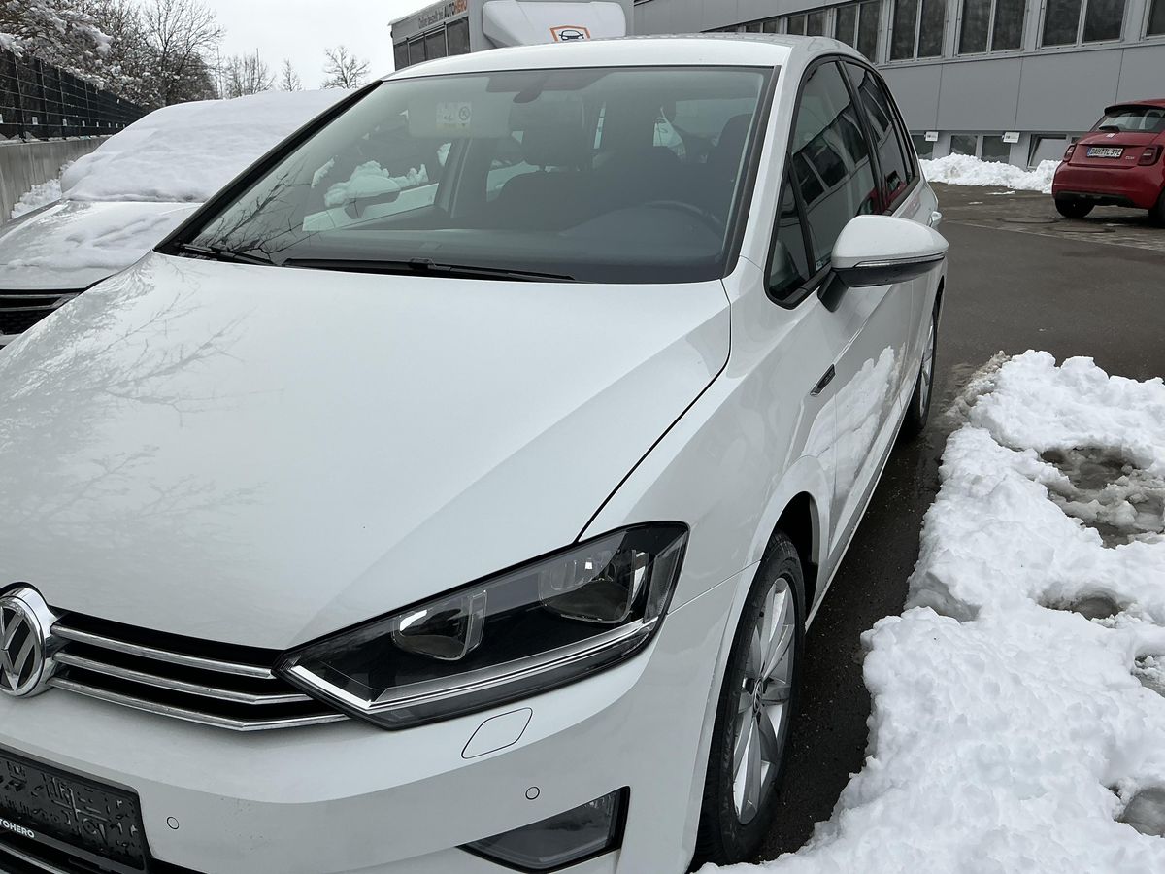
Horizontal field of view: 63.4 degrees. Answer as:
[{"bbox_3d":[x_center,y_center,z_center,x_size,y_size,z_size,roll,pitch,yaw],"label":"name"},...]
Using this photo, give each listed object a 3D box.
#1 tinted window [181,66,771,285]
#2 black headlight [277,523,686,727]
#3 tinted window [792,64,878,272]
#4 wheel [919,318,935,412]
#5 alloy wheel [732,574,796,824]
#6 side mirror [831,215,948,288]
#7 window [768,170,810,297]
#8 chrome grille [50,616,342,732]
[{"bbox_3d":[-0.242,-0.662,2.224,1.380,0.110,0.930,7,47,24],"label":"tinted window"},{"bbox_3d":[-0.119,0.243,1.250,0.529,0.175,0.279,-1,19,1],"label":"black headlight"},{"bbox_3d":[0.594,-0.675,2.236,0.060,0.484,0.848,-14,10,31],"label":"tinted window"},{"bbox_3d":[1.418,-0.319,4.080,0.140,0.455,0.455,7,20,24],"label":"wheel"},{"bbox_3d":[0.282,0.476,1.780,0.140,0.455,0.455,7,20,24],"label":"alloy wheel"},{"bbox_3d":[0.619,-0.367,1.906,0.225,0.145,0.150,7,20,24],"label":"side mirror"},{"bbox_3d":[0.398,-0.392,1.824,0.050,0.268,0.253,-12,8,39],"label":"window"},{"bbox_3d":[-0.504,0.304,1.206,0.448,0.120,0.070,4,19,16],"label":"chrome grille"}]

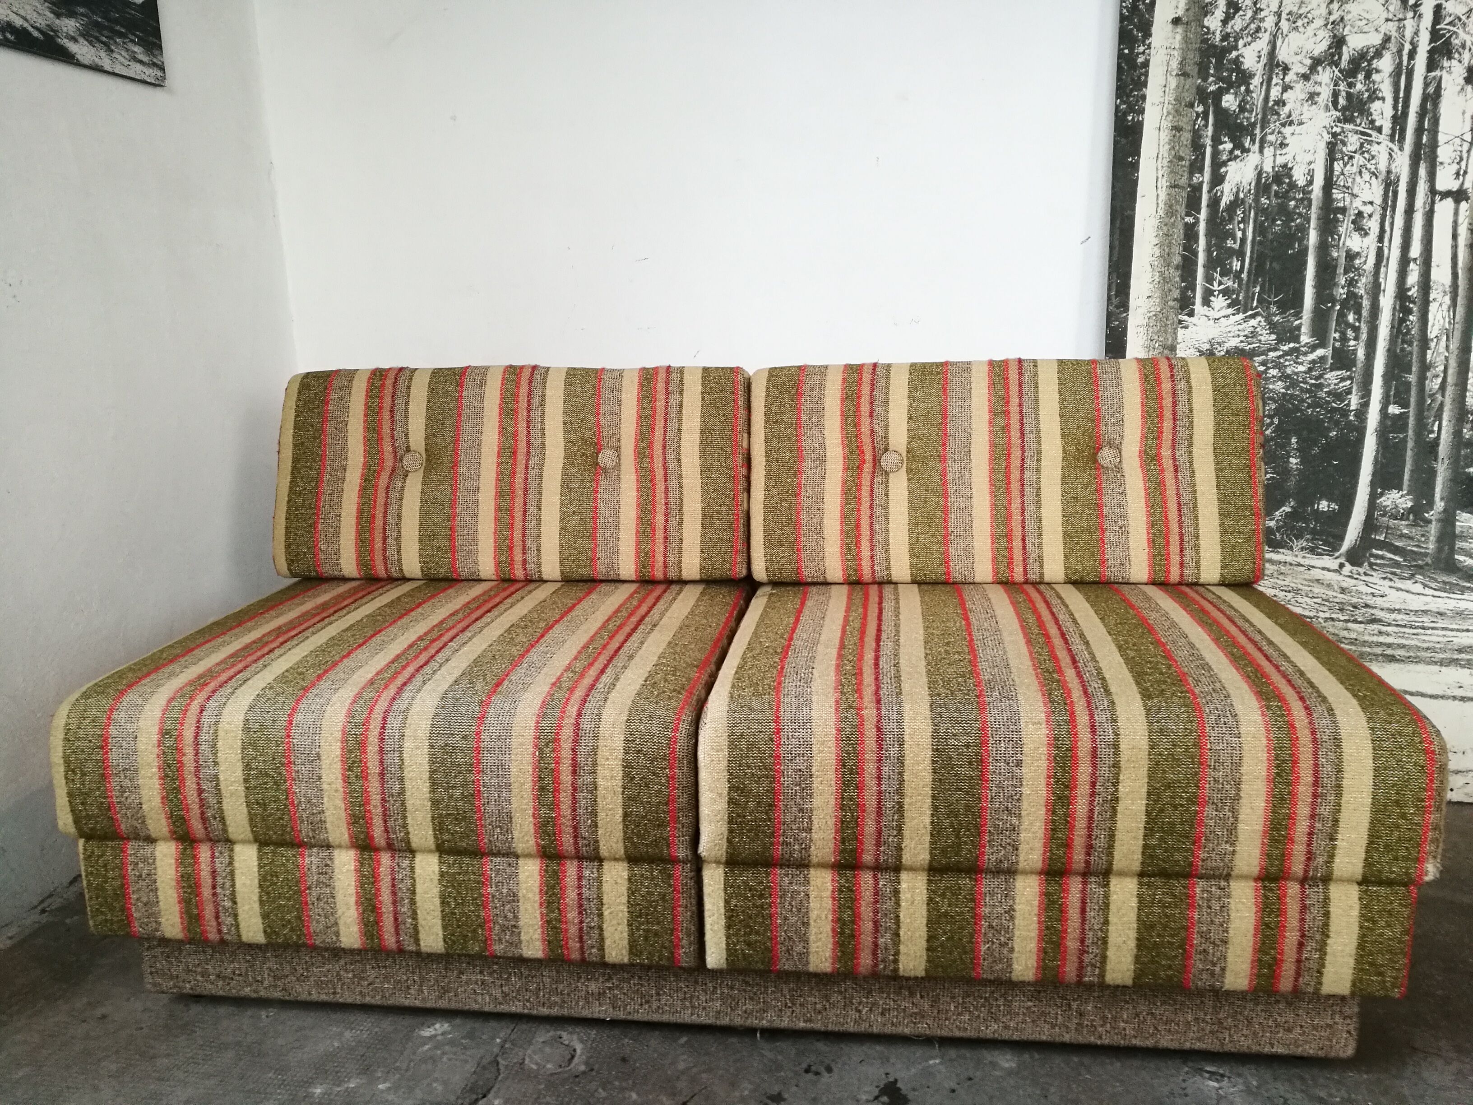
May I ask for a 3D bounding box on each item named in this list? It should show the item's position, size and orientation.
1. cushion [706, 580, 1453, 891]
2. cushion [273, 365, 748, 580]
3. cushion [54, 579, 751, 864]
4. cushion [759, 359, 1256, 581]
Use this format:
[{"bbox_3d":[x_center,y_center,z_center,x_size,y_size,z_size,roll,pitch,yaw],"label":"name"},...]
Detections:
[{"bbox_3d":[0.388,0.193,1.566,0.782,0.168,0.679,0,13,7],"label":"cushion"},{"bbox_3d":[-0.361,-0.127,1.957,0.778,0.354,0.150,0,0,7],"label":"cushion"},{"bbox_3d":[-0.397,0.191,1.658,0.782,0.168,0.679,0,13,7],"label":"cushion"},{"bbox_3d":[0.423,-0.126,1.864,0.778,0.354,0.150,0,0,7],"label":"cushion"}]

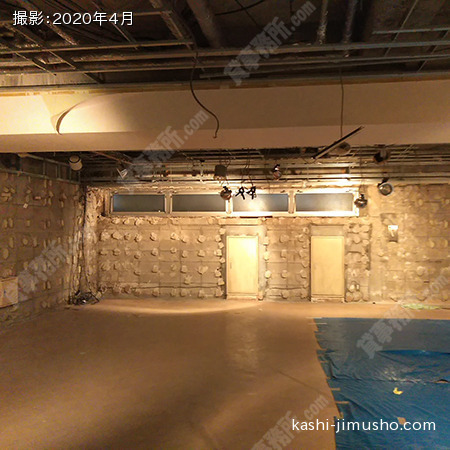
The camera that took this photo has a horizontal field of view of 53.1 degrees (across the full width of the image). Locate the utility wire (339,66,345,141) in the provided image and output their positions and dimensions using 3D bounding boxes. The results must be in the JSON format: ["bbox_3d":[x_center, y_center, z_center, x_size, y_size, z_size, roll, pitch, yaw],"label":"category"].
[{"bbox_3d":[0.777,-0.809,3.000,0.030,0.460,0.030,0,1,9],"label":"utility wire"}]

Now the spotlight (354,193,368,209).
[{"bbox_3d":[1.847,-0.328,6.100,0.180,0.210,0.180,0,1,9],"label":"spotlight"}]

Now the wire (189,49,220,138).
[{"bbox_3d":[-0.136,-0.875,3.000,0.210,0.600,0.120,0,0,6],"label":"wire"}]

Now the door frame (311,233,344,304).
[{"bbox_3d":[1.991,0.847,8.720,0.660,1.280,0.100,0,1,9],"label":"door frame"}]

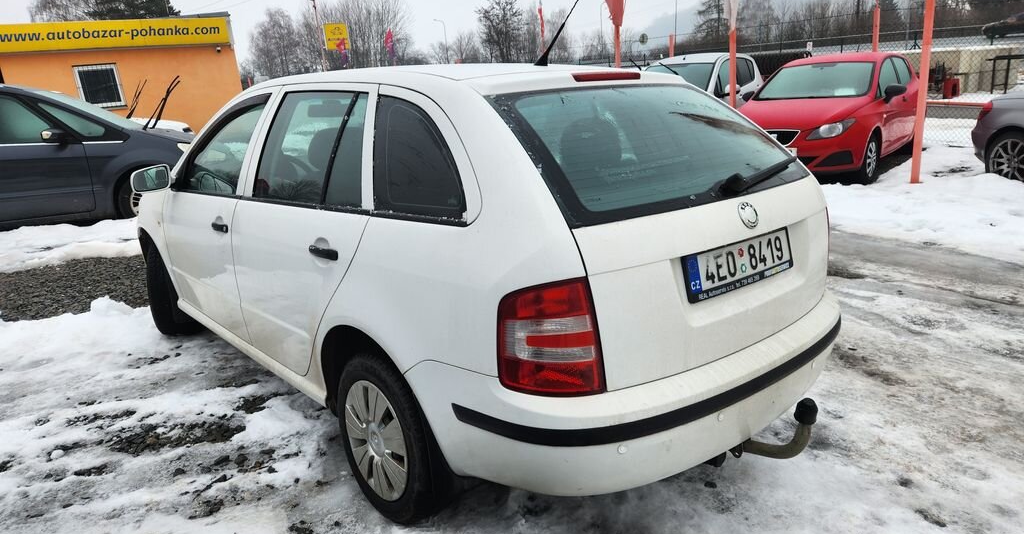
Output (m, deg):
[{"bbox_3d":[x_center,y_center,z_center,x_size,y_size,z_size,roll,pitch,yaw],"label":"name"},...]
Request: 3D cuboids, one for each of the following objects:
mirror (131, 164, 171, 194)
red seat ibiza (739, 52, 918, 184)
[{"bbox_3d":[-1.854,-0.451,3.471,0.110,0.150,0.190,9,18,40],"label":"mirror"},{"bbox_3d":[4.084,-1.985,8.780,1.700,1.445,4.050,8,20,39],"label":"red seat ibiza"}]

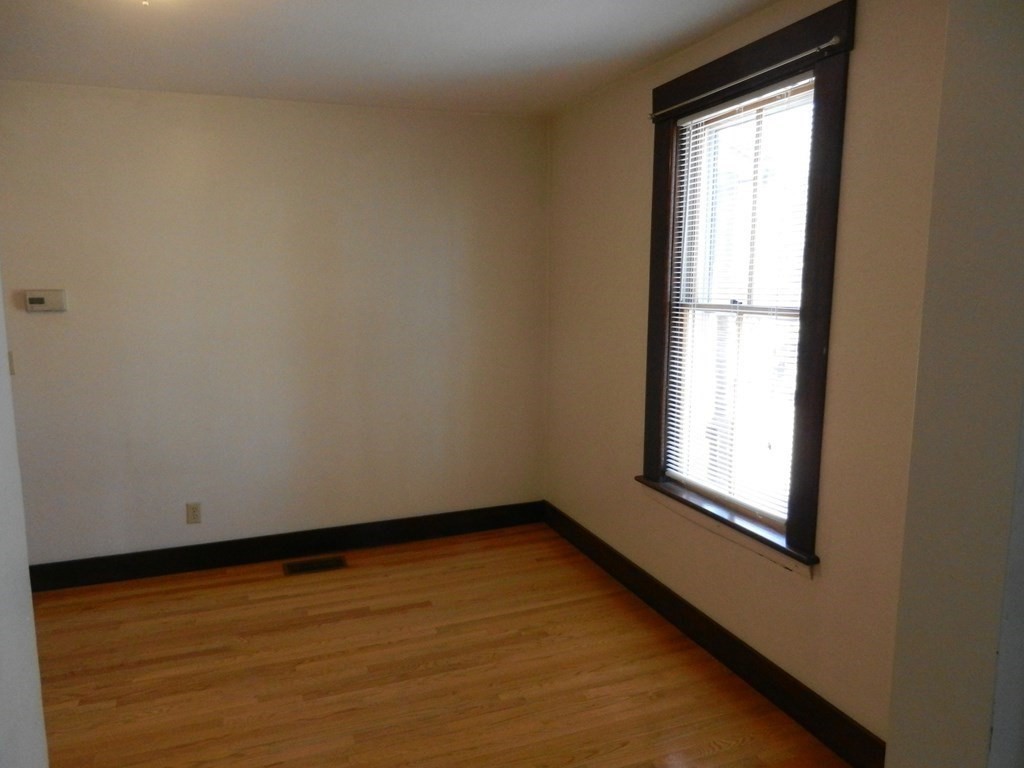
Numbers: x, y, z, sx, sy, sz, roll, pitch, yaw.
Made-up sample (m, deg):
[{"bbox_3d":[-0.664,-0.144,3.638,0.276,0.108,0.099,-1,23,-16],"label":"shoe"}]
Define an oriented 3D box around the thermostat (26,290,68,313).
[{"bbox_3d":[-2.332,-0.414,3.699,0.163,0.105,0.034,-4,10,-21],"label":"thermostat"}]

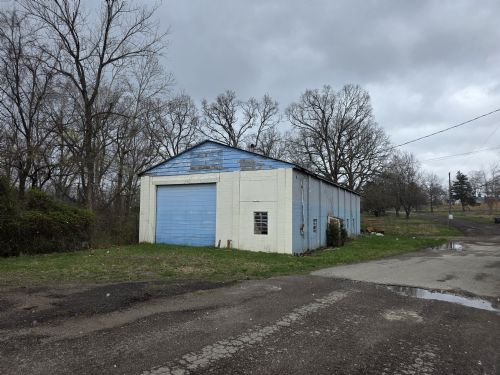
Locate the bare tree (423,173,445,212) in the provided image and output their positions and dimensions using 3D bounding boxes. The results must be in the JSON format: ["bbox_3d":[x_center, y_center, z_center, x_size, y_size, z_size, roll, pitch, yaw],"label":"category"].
[{"bbox_3d":[49.985,1.355,90.000,5.600,10.837,5.400,-2,-6,29],"label":"bare tree"}]

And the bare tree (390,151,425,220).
[{"bbox_3d":[29.679,-0.569,63.000,6.900,12.896,6.600,-2,-5,25],"label":"bare tree"}]

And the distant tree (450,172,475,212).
[{"bbox_3d":[57.571,0.813,90.000,6.500,10.837,6.300,-2,-6,33],"label":"distant tree"}]

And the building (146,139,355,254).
[{"bbox_3d":[2.713,1.321,28.812,10.209,6.049,22.991,-2,-5,26],"label":"building"}]

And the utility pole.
[{"bbox_3d":[30.781,1.842,51.000,0.400,8.904,0.350,-2,-6,31],"label":"utility pole"}]

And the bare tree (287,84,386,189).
[{"bbox_3d":[12.787,-4.913,48.000,15.000,19.940,13.500,-1,-5,15],"label":"bare tree"}]

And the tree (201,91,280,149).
[{"bbox_3d":[-1.315,-4.293,46.000,11.000,18.278,10.000,1,-5,-2],"label":"tree"}]

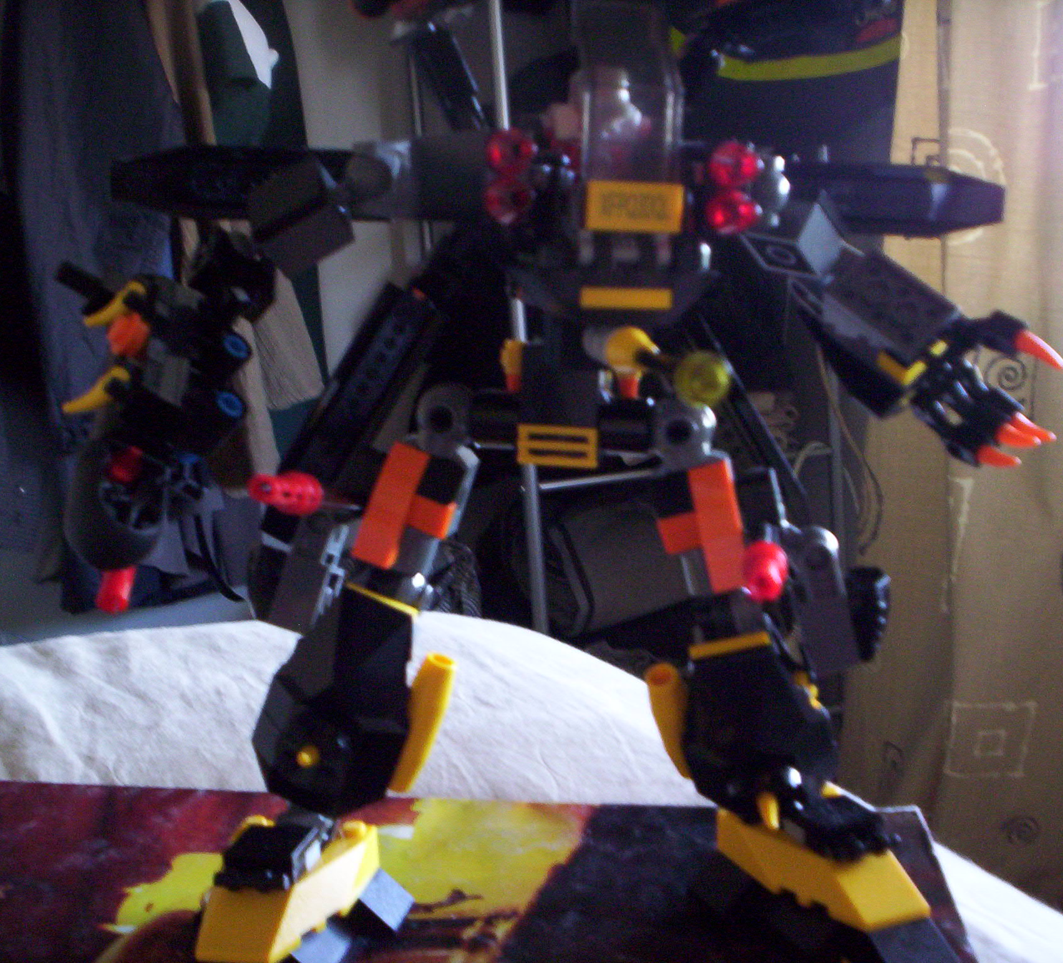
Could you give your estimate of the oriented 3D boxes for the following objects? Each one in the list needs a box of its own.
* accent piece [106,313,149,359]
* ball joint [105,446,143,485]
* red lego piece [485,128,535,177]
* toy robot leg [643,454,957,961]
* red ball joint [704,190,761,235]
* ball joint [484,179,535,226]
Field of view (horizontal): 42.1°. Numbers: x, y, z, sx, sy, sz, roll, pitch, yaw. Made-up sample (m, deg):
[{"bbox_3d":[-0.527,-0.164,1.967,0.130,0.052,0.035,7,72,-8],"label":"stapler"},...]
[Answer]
[{"bbox_3d":[-0.077,-0.028,0.264,0.008,0.008,0.008,-5,13,-5],"label":"accent piece"},{"bbox_3d":[-0.079,-0.003,0.268,0.007,0.007,0.007,-5,13,-5],"label":"ball joint"},{"bbox_3d":[-0.003,-0.054,0.226,0.008,0.008,0.007,0,10,-7],"label":"red lego piece"},{"bbox_3d":[0.051,0.046,0.285,0.051,0.110,0.045,-13,13,-17],"label":"toy robot leg"},{"bbox_3d":[0.034,-0.046,0.235,0.008,0.008,0.007,1,13,-10],"label":"red ball joint"},{"bbox_3d":[-0.004,-0.047,0.233,0.008,0.008,0.007,1,13,-10],"label":"ball joint"}]

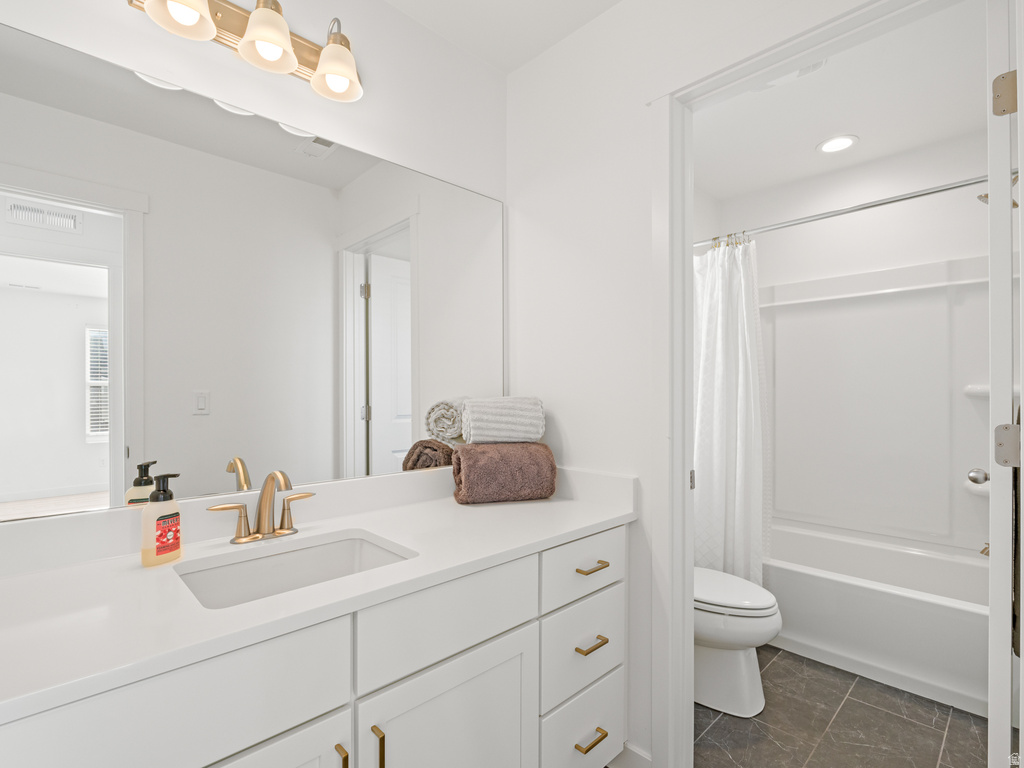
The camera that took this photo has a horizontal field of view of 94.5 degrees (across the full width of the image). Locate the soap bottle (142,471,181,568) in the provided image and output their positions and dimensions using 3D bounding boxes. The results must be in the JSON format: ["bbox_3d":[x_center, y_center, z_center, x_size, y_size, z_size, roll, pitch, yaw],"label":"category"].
[{"bbox_3d":[-0.731,0.282,0.995,0.060,0.182,0.070,0,-1,13],"label":"soap bottle"}]

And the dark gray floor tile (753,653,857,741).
[{"bbox_3d":[1.181,1.270,1.954,0.600,0.010,0.300,1,-1,-42],"label":"dark gray floor tile"}]

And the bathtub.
[{"bbox_3d":[1.658,1.056,2.443,0.760,0.430,1.520,1,-1,-45],"label":"bathtub"}]

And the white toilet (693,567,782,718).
[{"bbox_3d":[0.757,0.894,2.039,0.430,0.740,0.730,1,-1,-42],"label":"white toilet"}]

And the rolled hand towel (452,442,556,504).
[{"bbox_3d":[-0.031,0.296,1.590,0.310,0.175,0.200,0,-1,-16],"label":"rolled hand towel"}]

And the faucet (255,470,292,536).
[{"bbox_3d":[-0.574,0.292,1.145,0.050,0.166,0.140,1,-1,-42],"label":"faucet"}]

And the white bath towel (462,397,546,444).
[{"bbox_3d":[-0.033,0.131,1.635,0.260,0.155,0.160,0,-1,-16],"label":"white bath towel"}]

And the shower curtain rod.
[{"bbox_3d":[1.398,-0.767,2.220,0.027,0.027,1.520,1,-1,-45],"label":"shower curtain rod"}]

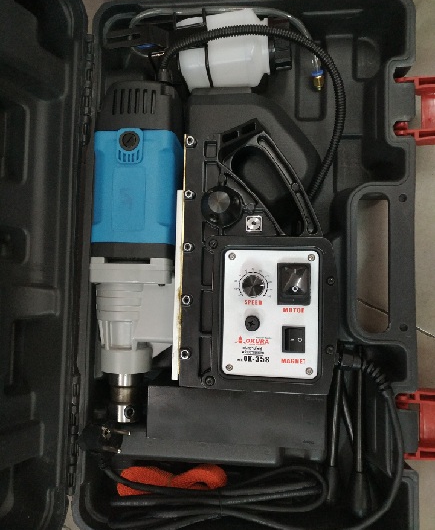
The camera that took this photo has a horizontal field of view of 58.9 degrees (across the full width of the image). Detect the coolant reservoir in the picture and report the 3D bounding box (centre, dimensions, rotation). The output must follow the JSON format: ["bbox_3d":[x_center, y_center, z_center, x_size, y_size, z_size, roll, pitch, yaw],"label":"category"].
[{"bbox_3d":[0.011,-0.225,0.408,0.103,0.078,0.078,-4,87,5],"label":"coolant reservoir"}]

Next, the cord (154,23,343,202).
[{"bbox_3d":[0.030,-0.146,0.385,0.182,0.070,0.168,0,87,5],"label":"cord"}]

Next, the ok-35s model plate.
[{"bbox_3d":[0.048,0.045,0.349,0.086,0.012,0.115,1,87,5],"label":"ok-35s model plate"}]

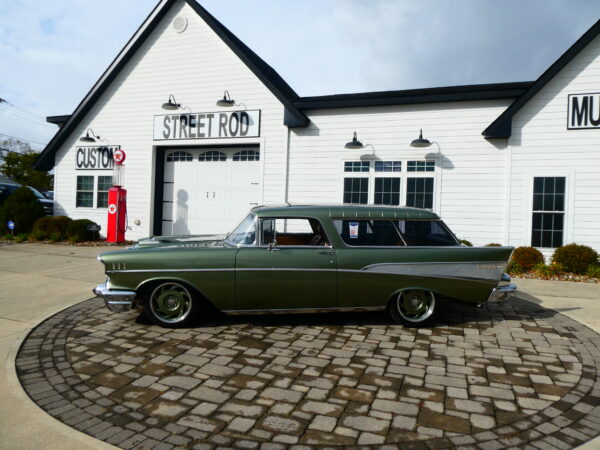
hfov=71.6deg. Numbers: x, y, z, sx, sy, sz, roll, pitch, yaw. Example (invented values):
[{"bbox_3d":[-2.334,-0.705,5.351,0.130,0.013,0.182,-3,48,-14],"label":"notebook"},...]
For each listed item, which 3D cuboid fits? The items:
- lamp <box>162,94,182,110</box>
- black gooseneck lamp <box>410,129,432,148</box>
[{"bbox_3d":[-3.775,-3.642,12.310,0.460,0.420,0.680,2,0,19],"label":"lamp"},{"bbox_3d":[2.913,-2.086,9.990,0.460,0.420,0.680,2,0,19],"label":"black gooseneck lamp"}]

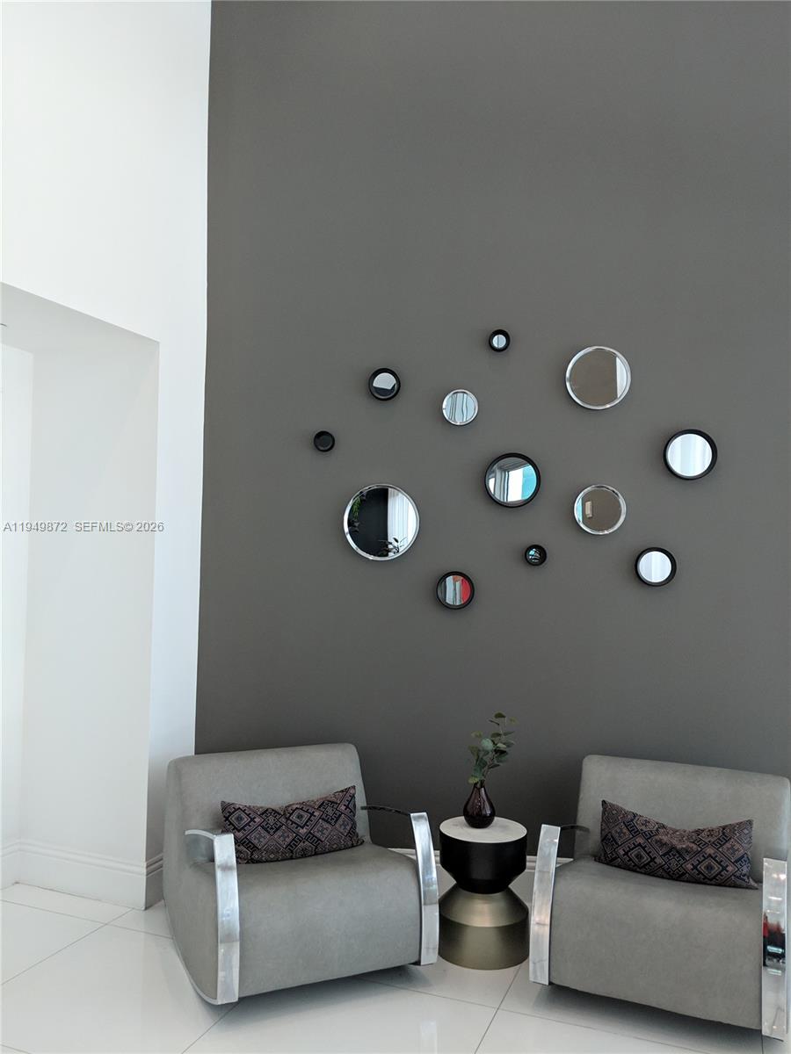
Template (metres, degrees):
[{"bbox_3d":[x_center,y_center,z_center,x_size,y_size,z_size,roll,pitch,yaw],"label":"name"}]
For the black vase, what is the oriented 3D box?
[{"bbox_3d":[0.337,1.109,3.296,0.128,0.167,0.128,1,-3,0],"label":"black vase"}]

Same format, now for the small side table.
[{"bbox_3d":[0.346,1.418,3.227,0.352,0.457,0.352,1,-3,0],"label":"small side table"}]

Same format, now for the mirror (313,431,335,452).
[{"bbox_3d":[-0.336,-0.401,3.825,0.099,0.099,0.035,0,-3,7],"label":"mirror"}]

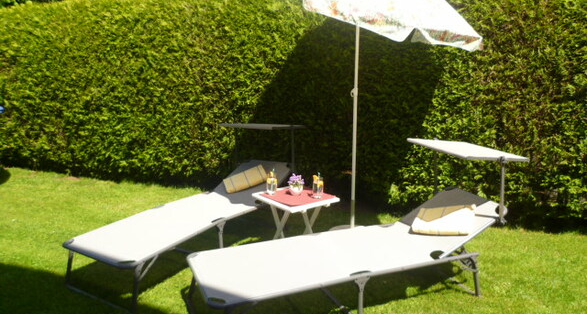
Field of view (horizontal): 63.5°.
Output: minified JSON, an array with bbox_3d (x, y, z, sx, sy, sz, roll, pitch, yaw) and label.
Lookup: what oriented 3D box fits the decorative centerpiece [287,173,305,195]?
[{"bbox_3d":[0.019,0.199,3.496,0.129,0.156,0.129,0,13,0],"label":"decorative centerpiece"}]

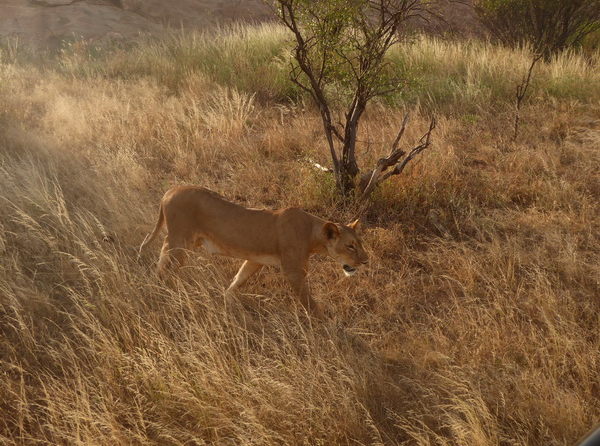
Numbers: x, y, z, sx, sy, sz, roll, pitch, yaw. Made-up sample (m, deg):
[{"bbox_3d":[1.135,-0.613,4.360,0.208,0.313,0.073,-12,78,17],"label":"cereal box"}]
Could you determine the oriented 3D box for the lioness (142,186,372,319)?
[{"bbox_3d":[-0.291,0.198,5.352,1.680,0.880,0.420,7,18,24],"label":"lioness"}]

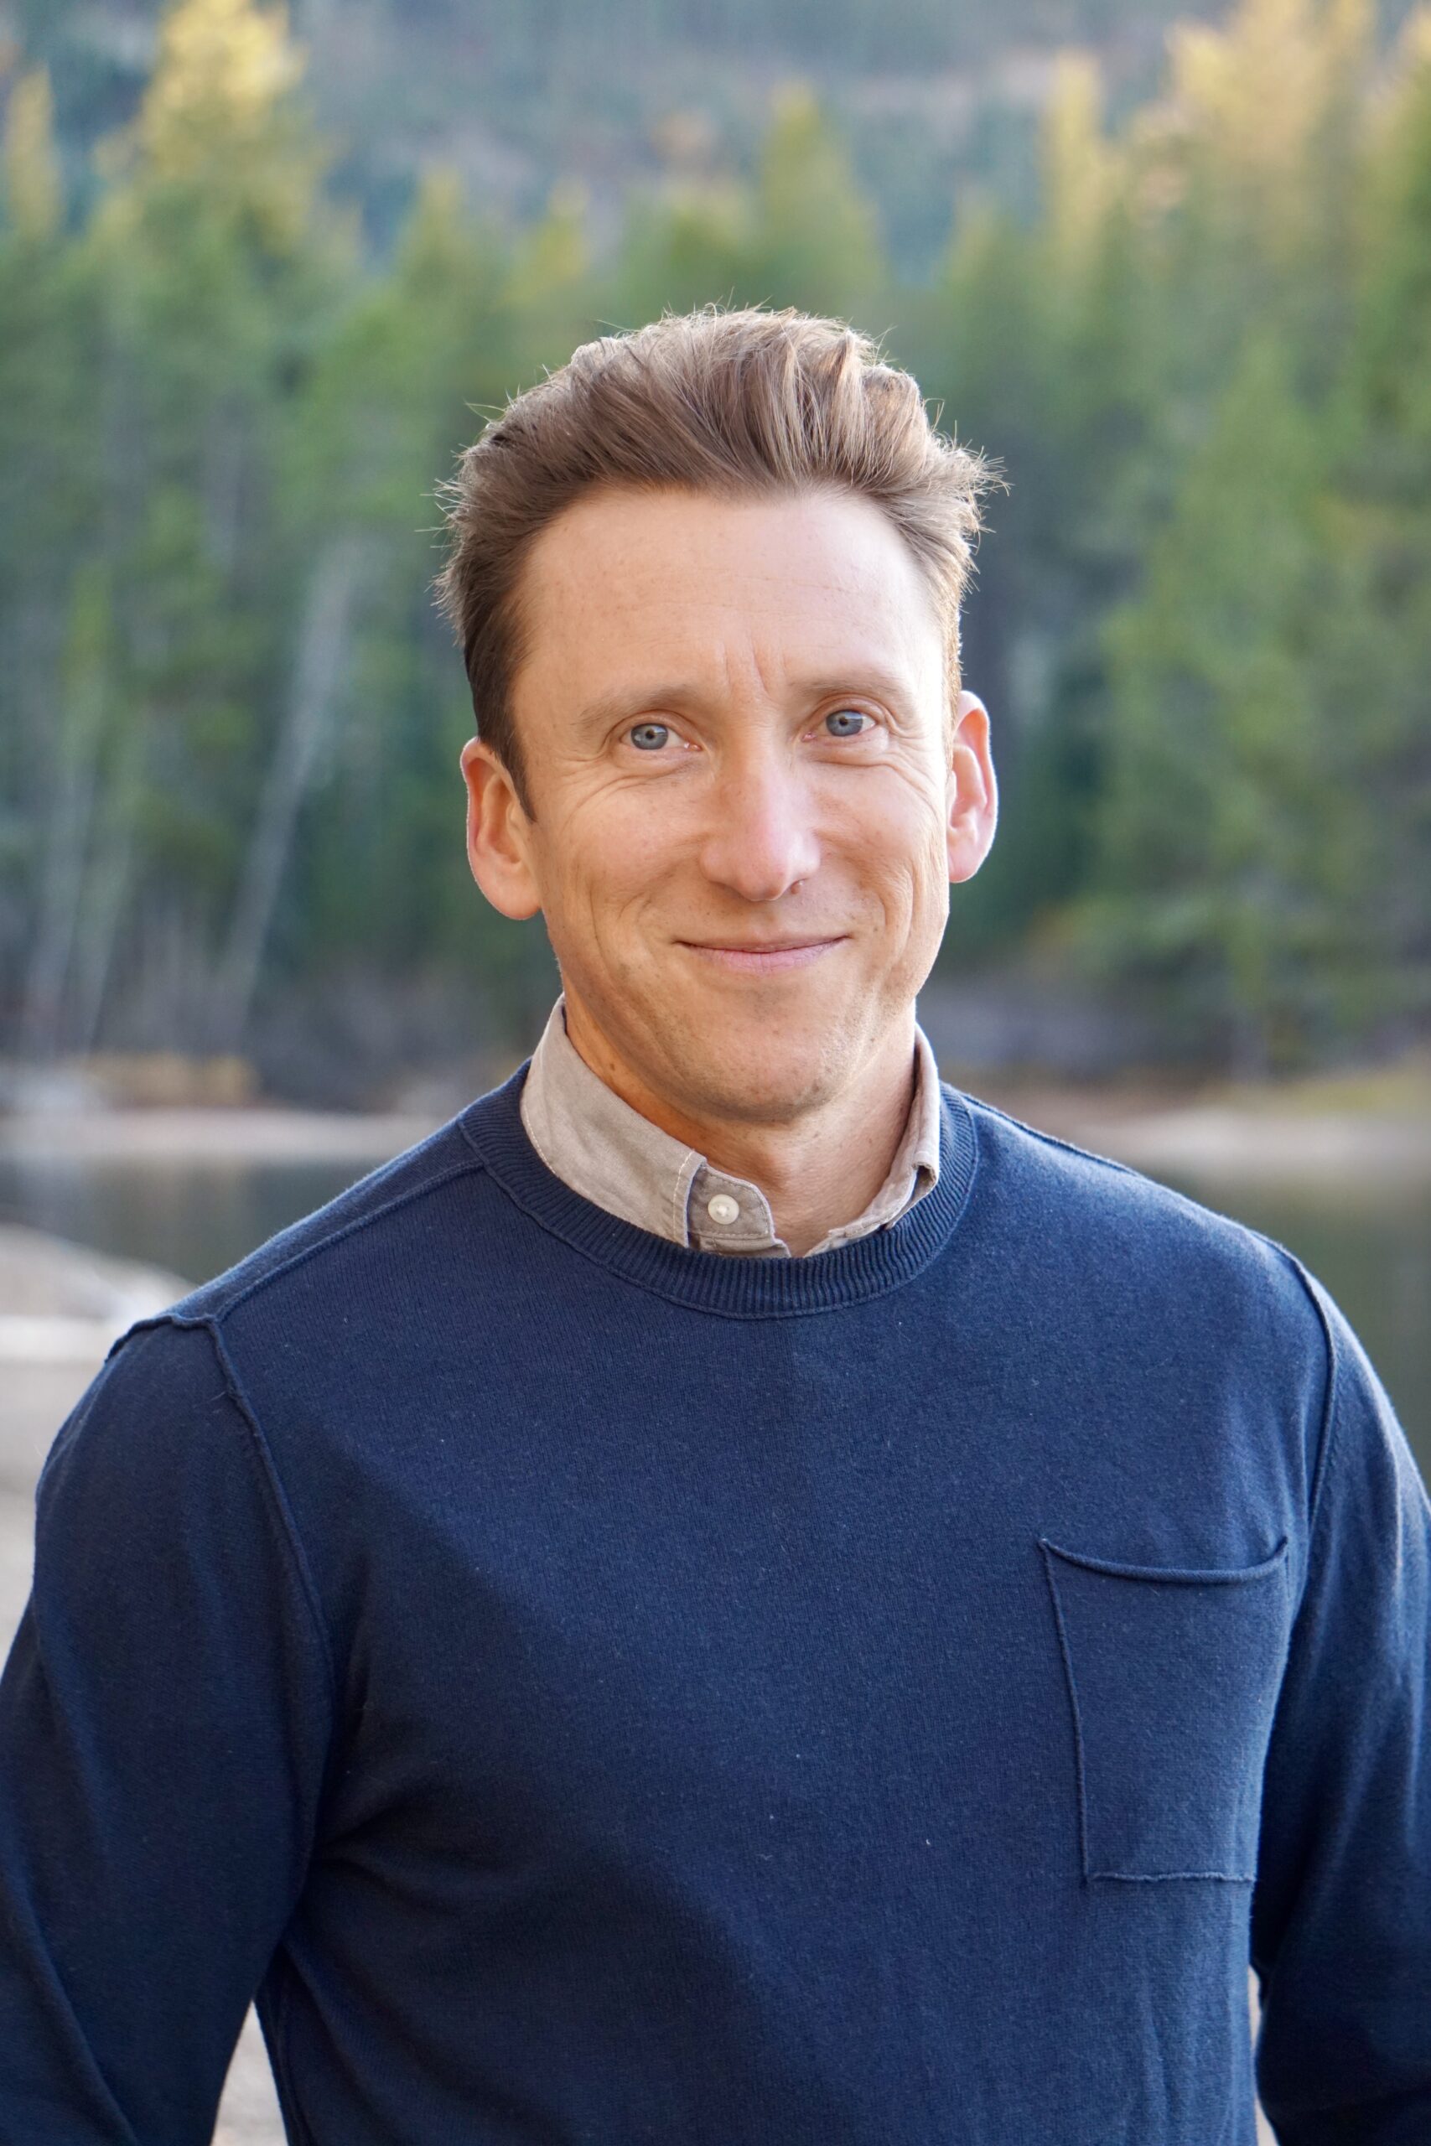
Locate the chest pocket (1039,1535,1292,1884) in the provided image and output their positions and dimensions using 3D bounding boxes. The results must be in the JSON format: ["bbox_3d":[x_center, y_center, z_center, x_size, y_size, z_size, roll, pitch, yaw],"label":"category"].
[{"bbox_3d":[0.146,0.208,2.120,0.094,0.113,0.025,0,3,-35],"label":"chest pocket"}]

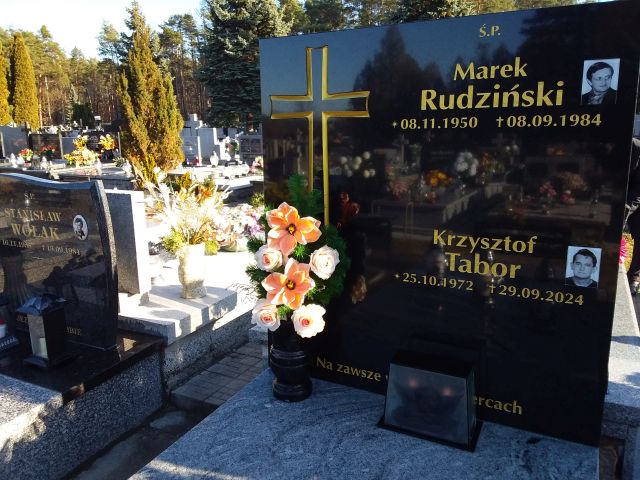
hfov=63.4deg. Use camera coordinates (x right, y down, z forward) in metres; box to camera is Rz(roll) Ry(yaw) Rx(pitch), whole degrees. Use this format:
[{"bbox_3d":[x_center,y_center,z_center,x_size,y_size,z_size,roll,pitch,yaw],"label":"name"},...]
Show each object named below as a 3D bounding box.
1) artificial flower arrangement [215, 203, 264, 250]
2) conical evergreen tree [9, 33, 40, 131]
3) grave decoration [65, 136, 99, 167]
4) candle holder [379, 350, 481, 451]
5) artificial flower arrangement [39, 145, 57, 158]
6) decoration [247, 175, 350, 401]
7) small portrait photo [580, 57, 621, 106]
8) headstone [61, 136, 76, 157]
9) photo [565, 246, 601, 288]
[{"bbox_3d":[-0.798,-0.136,5.200,0.500,0.460,0.420,5,12,27],"label":"artificial flower arrangement"},{"bbox_3d":[-12.557,-6.056,22.000,1.150,5.400,1.150,-6,13,-28],"label":"conical evergreen tree"},{"bbox_3d":[-5.759,-2.173,12.500,0.800,0.760,0.550,5,12,27],"label":"grave decoration"},{"bbox_3d":[0.362,0.496,1.669,0.309,0.214,0.185,5,12,27],"label":"candle holder"},{"bbox_3d":[-6.843,-2.222,13.000,0.450,0.360,0.320,5,12,27],"label":"artificial flower arrangement"},{"bbox_3d":[-0.063,0.180,1.819,0.345,0.782,0.260,2,11,10],"label":"decoration"},{"bbox_3d":[0.758,-0.427,1.399,0.085,0.117,0.008,5,12,27],"label":"small portrait photo"},{"bbox_3d":[-6.480,-2.399,13.500,0.750,0.580,0.130,5,12,27],"label":"headstone"},{"bbox_3d":[0.761,0.079,1.498,0.085,0.115,0.008,5,12,27],"label":"photo"}]

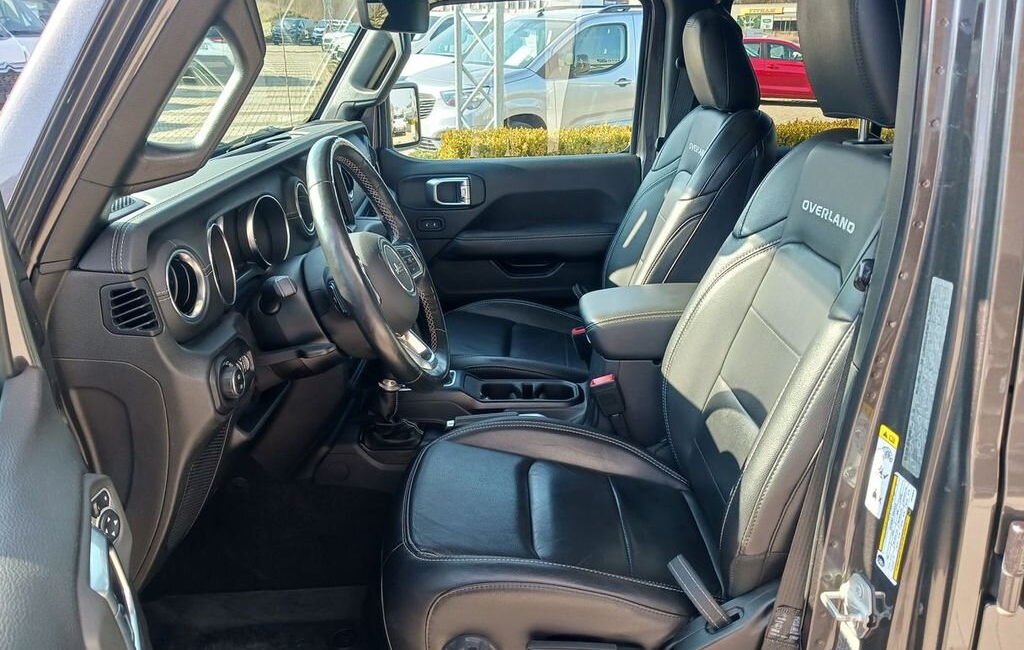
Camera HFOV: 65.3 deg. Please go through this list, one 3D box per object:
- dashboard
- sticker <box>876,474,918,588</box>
[{"bbox_3d":[-0.485,-0.123,1.504,0.330,0.430,1.400,0,20,1],"label":"dashboard"},{"bbox_3d":[0.392,0.208,0.814,0.004,0.108,0.042,0,18,-8],"label":"sticker"}]

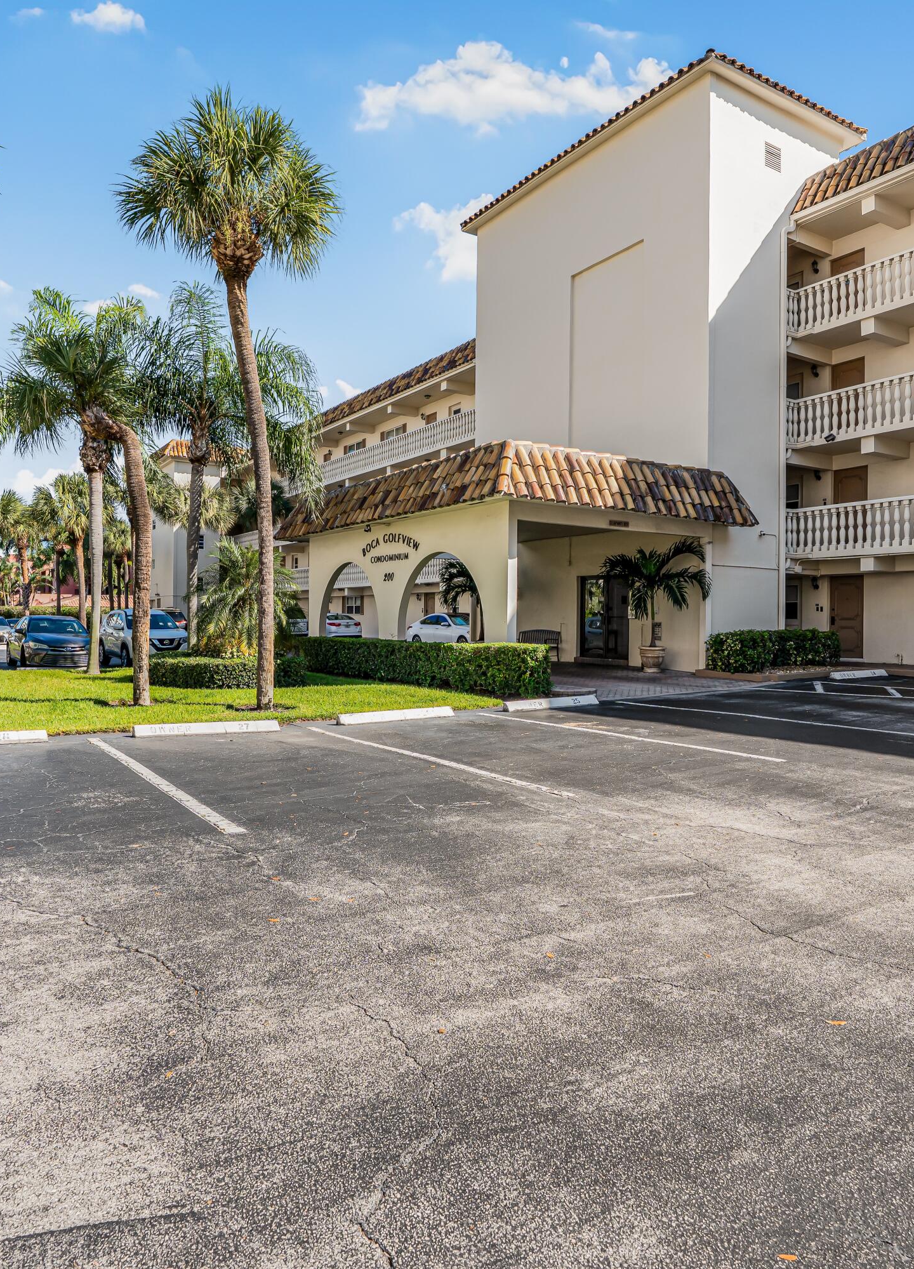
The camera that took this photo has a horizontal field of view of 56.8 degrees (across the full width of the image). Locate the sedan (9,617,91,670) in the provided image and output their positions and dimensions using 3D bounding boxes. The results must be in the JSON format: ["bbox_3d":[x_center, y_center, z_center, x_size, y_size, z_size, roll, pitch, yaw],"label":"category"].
[{"bbox_3d":[-12.361,0.186,25.683,1.820,1.470,4.850,-1,2,-33],"label":"sedan"}]

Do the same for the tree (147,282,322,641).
[{"bbox_3d":[-5.988,-4.111,22.185,4.600,10.200,4.600,0,1,-15],"label":"tree"}]

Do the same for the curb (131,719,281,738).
[{"bbox_3d":[-3.075,1.167,10.513,1.800,0.125,0.160,-1,1,-22],"label":"curb"}]

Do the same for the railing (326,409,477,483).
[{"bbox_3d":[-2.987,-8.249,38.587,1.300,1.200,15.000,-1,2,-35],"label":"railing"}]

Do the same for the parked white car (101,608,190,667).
[{"bbox_3d":[-9.400,0.059,25.551,1.840,1.680,4.650,-1,2,-35],"label":"parked white car"}]

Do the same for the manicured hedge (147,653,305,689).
[{"bbox_3d":[-5.086,0.779,18.593,3.500,0.580,3.300,0,1,-15],"label":"manicured hedge"}]

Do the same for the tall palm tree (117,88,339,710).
[{"bbox_3d":[-3.557,-3.659,13.041,3.400,9.700,3.400,0,1,-16],"label":"tall palm tree"}]

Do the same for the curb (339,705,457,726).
[{"bbox_3d":[-0.842,1.138,11.850,1.800,0.125,0.160,-1,2,-33],"label":"curb"}]

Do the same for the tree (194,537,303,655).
[{"bbox_3d":[-4.761,-0.547,18.993,2.450,3.180,2.450,-1,2,-35],"label":"tree"}]

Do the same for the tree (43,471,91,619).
[{"bbox_3d":[-23.453,-4.821,51.907,3.800,10.280,3.800,-1,2,-35],"label":"tree"}]

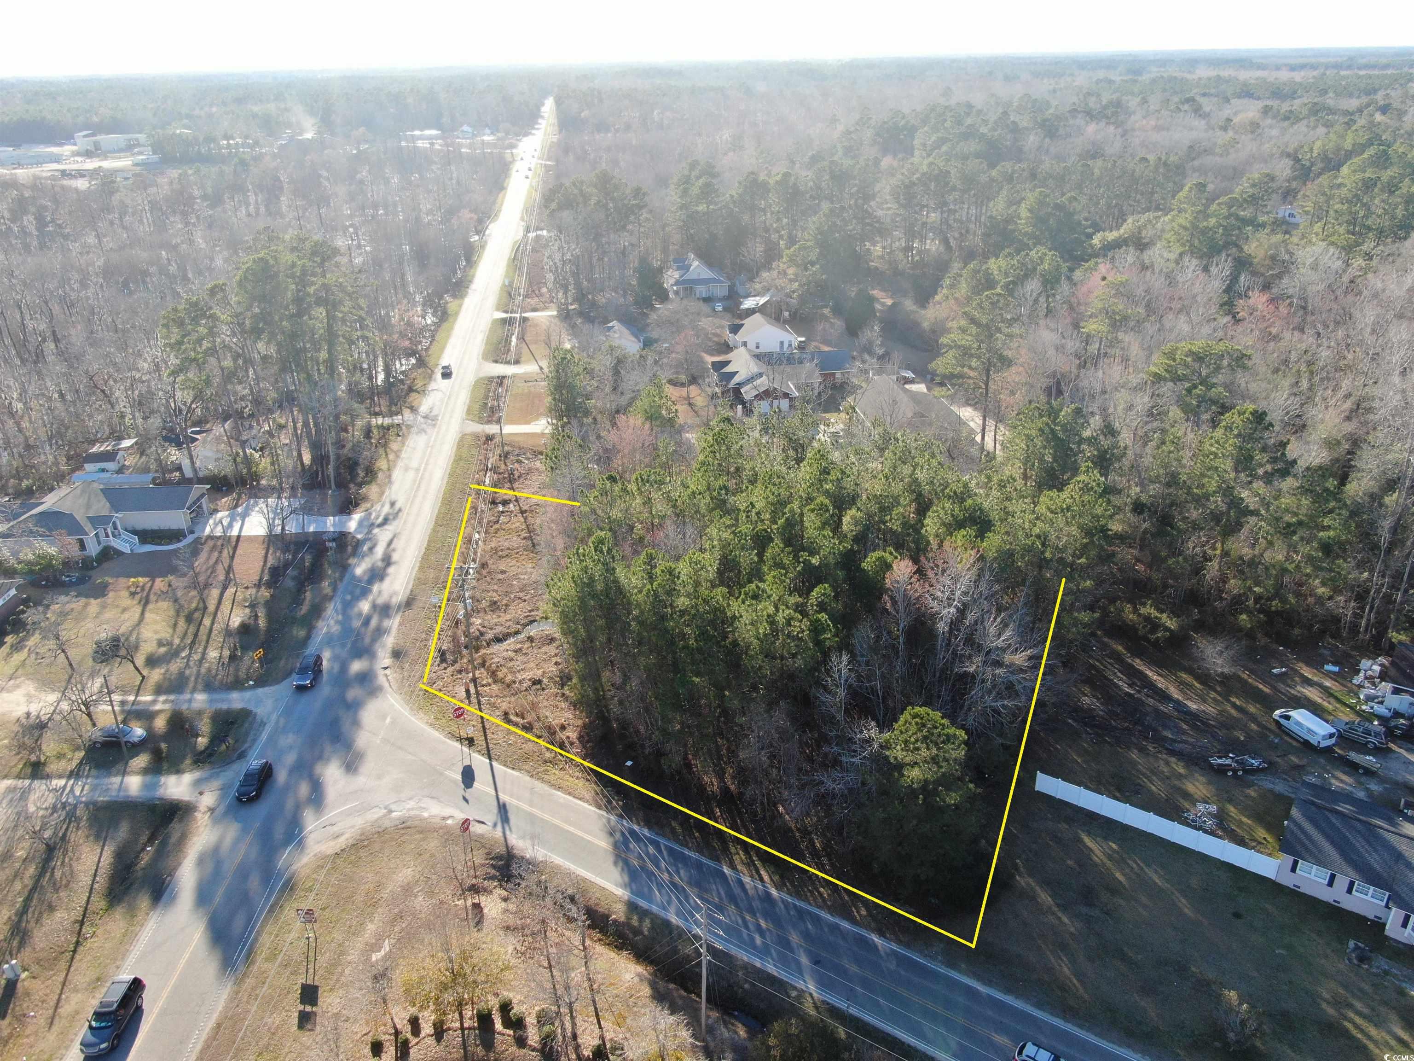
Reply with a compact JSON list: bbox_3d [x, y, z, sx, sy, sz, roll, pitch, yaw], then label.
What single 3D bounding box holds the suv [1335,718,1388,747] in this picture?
[{"bbox_3d":[59.895,18.352,89.800,4.500,1.720,1.760,19,33,36],"label":"suv"}]

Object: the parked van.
[{"bbox_3d":[55.082,17.972,90.602,1.880,1.900,4.900,-11,27,-19],"label":"parked van"}]

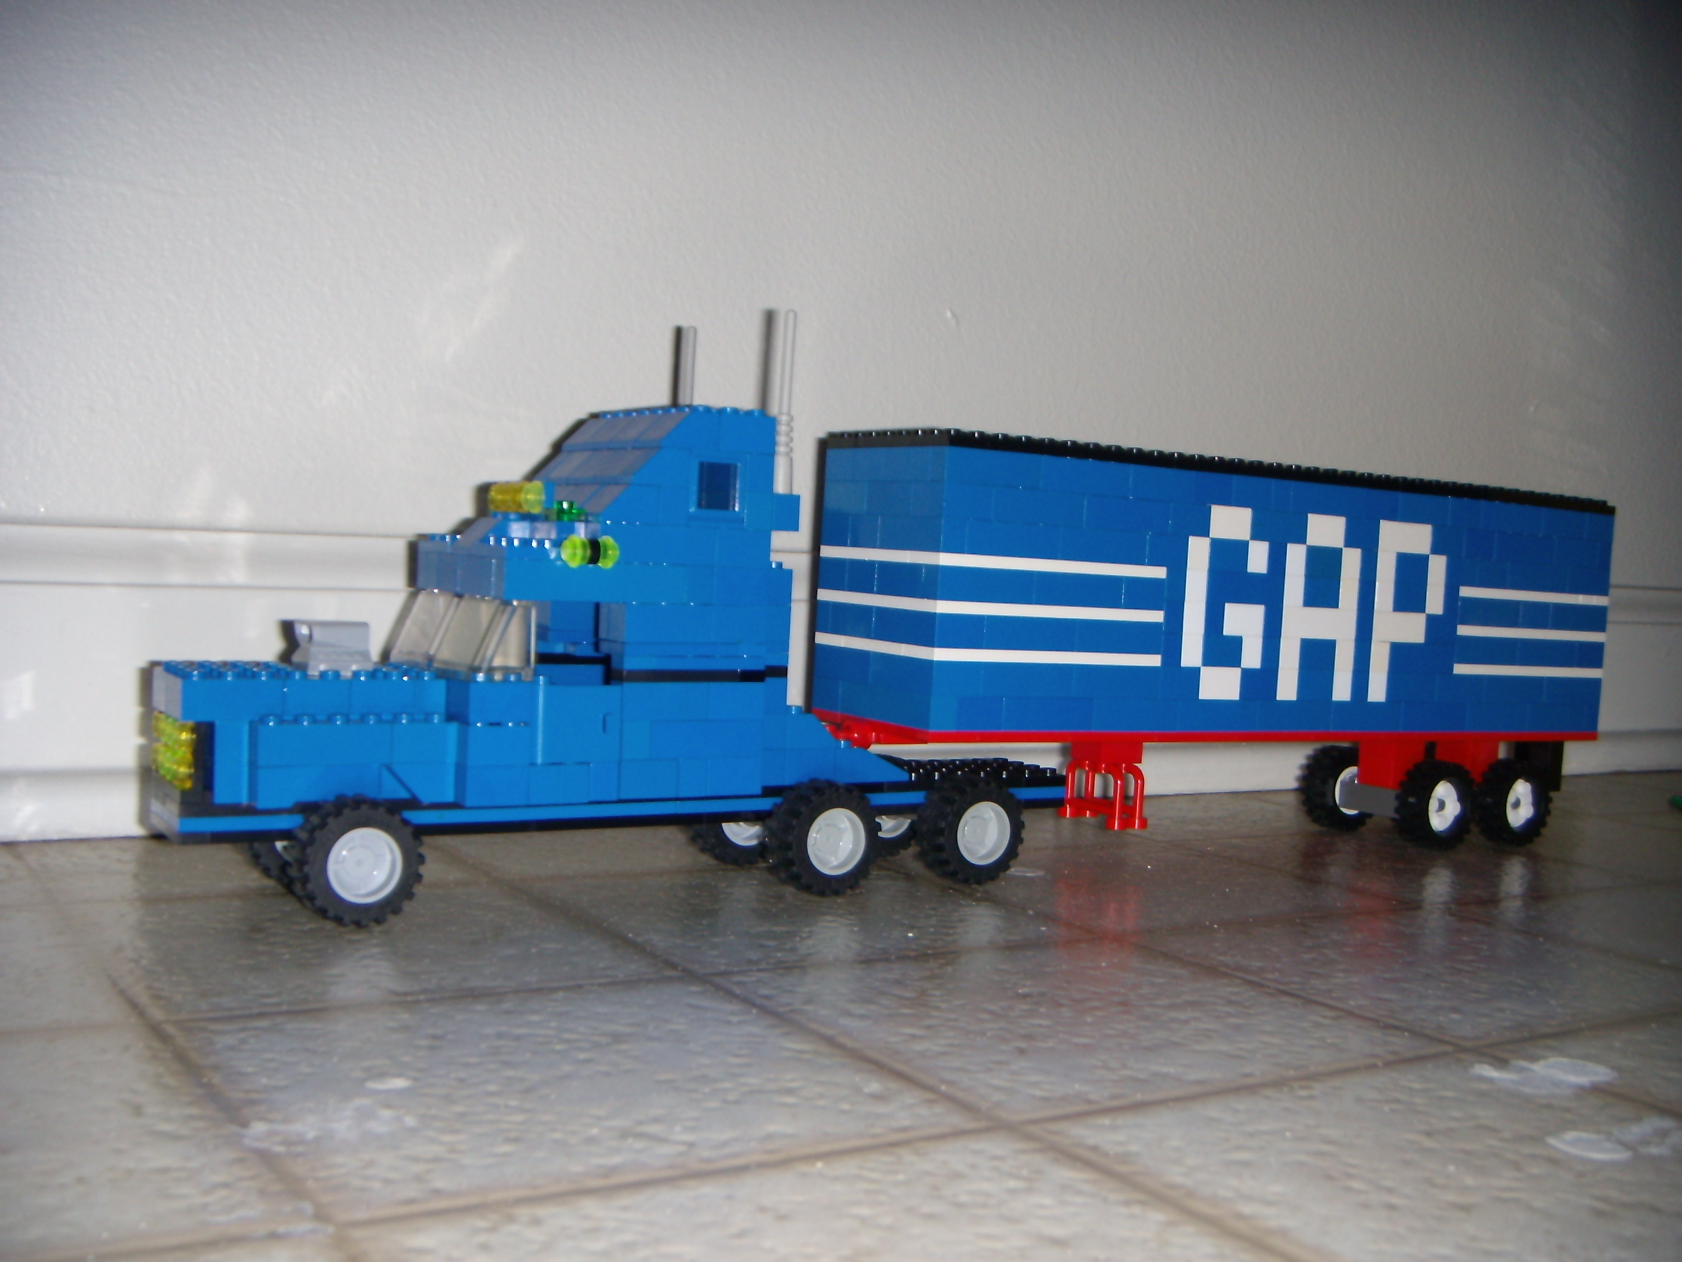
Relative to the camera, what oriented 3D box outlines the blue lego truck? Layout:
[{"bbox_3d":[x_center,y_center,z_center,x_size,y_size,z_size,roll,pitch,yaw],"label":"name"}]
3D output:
[{"bbox_3d":[0.048,-0.003,0.553,0.478,0.149,0.071,1,3,-32],"label":"blue lego truck"}]

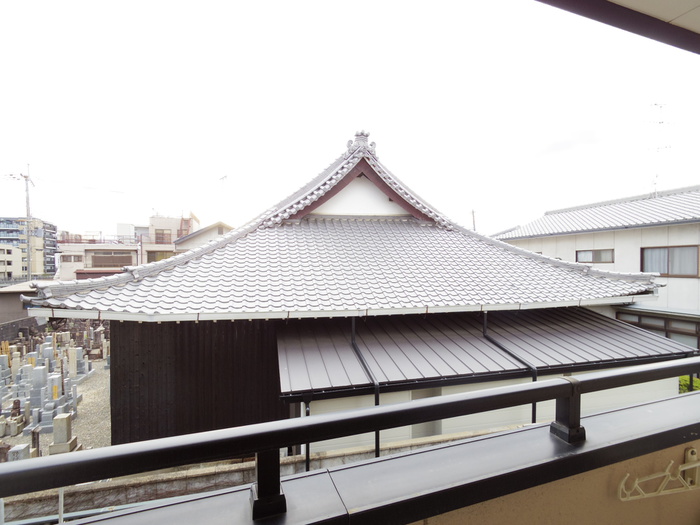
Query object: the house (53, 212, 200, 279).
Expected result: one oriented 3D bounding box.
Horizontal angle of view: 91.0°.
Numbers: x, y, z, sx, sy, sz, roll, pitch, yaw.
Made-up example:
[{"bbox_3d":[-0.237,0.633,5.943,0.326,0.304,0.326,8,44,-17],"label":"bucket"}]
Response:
[{"bbox_3d":[-28.568,-0.995,47.915,15.800,10.200,10.000,0,1,-10],"label":"house"}]

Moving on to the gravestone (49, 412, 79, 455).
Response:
[{"bbox_3d":[-6.925,4.117,8.307,0.411,0.801,0.332,0,1,-15],"label":"gravestone"}]

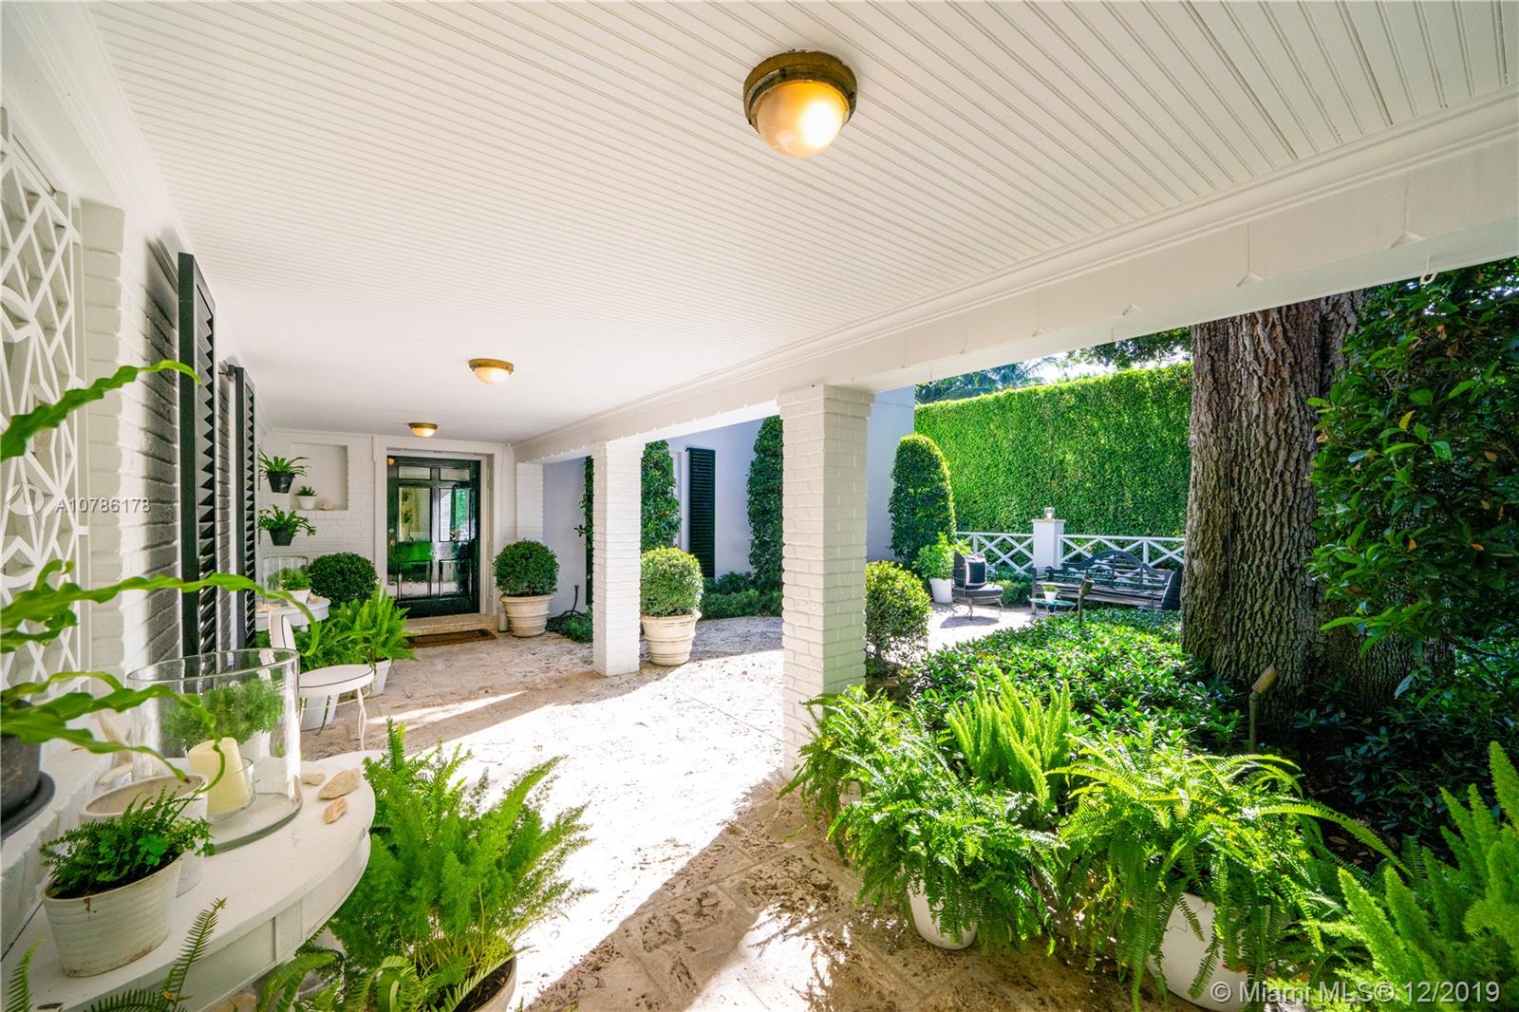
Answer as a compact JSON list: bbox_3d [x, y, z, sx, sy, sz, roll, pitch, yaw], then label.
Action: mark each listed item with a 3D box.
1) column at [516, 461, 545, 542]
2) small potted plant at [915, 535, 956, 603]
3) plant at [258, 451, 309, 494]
[{"bbox_3d":[-3.190,0.471,7.578,0.344,2.258,0.294,0,0,-37],"label":"column"},{"bbox_3d":[2.935,1.031,9.129,0.766,1.149,0.766,0,0,-37],"label":"small potted plant"},{"bbox_3d":[-4.654,-0.323,5.368,0.390,0.410,0.390,0,0,-39],"label":"plant"}]

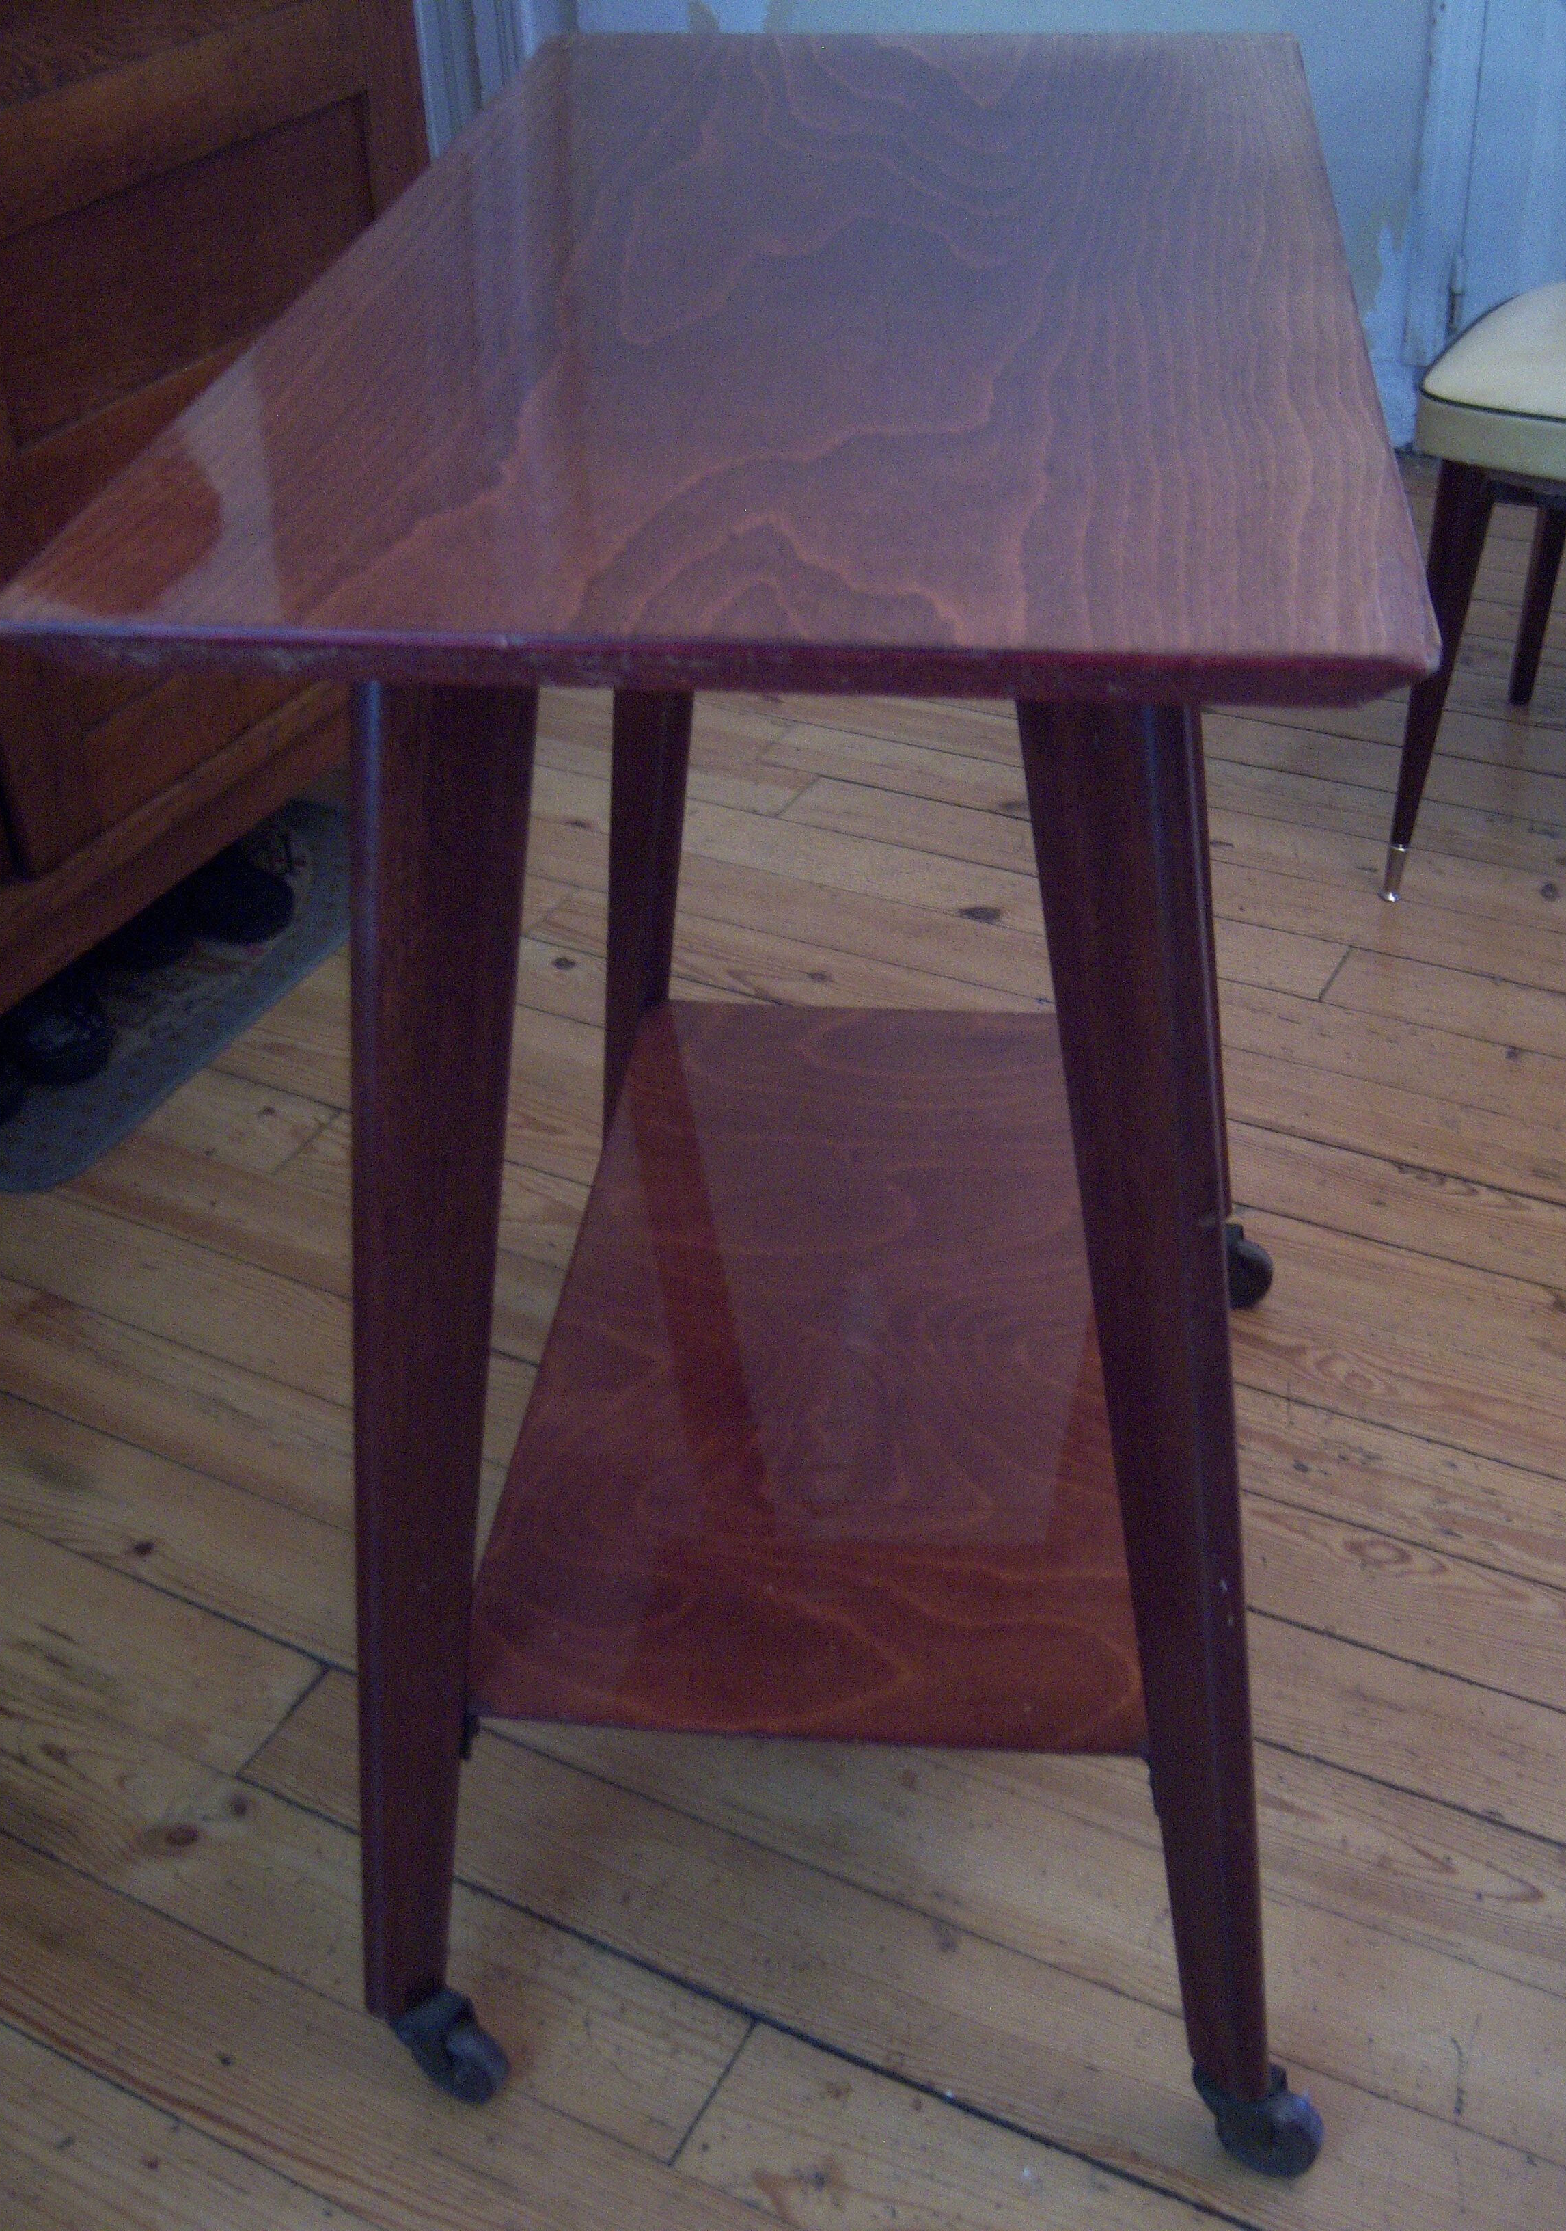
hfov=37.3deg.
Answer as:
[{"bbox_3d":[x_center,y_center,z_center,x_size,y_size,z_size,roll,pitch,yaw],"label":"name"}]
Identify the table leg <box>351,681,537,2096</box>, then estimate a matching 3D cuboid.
[{"bbox_3d":[-0.134,0.137,0.934,0.063,0.778,0.058,-16,37,-33],"label":"table leg"}]

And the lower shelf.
[{"bbox_3d":[0.043,0.108,1.234,0.324,0.018,0.570,2,36,7],"label":"lower shelf"}]

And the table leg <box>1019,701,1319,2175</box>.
[{"bbox_3d":[0.160,0.143,0.912,0.036,0.786,0.071,-28,33,-30],"label":"table leg"}]

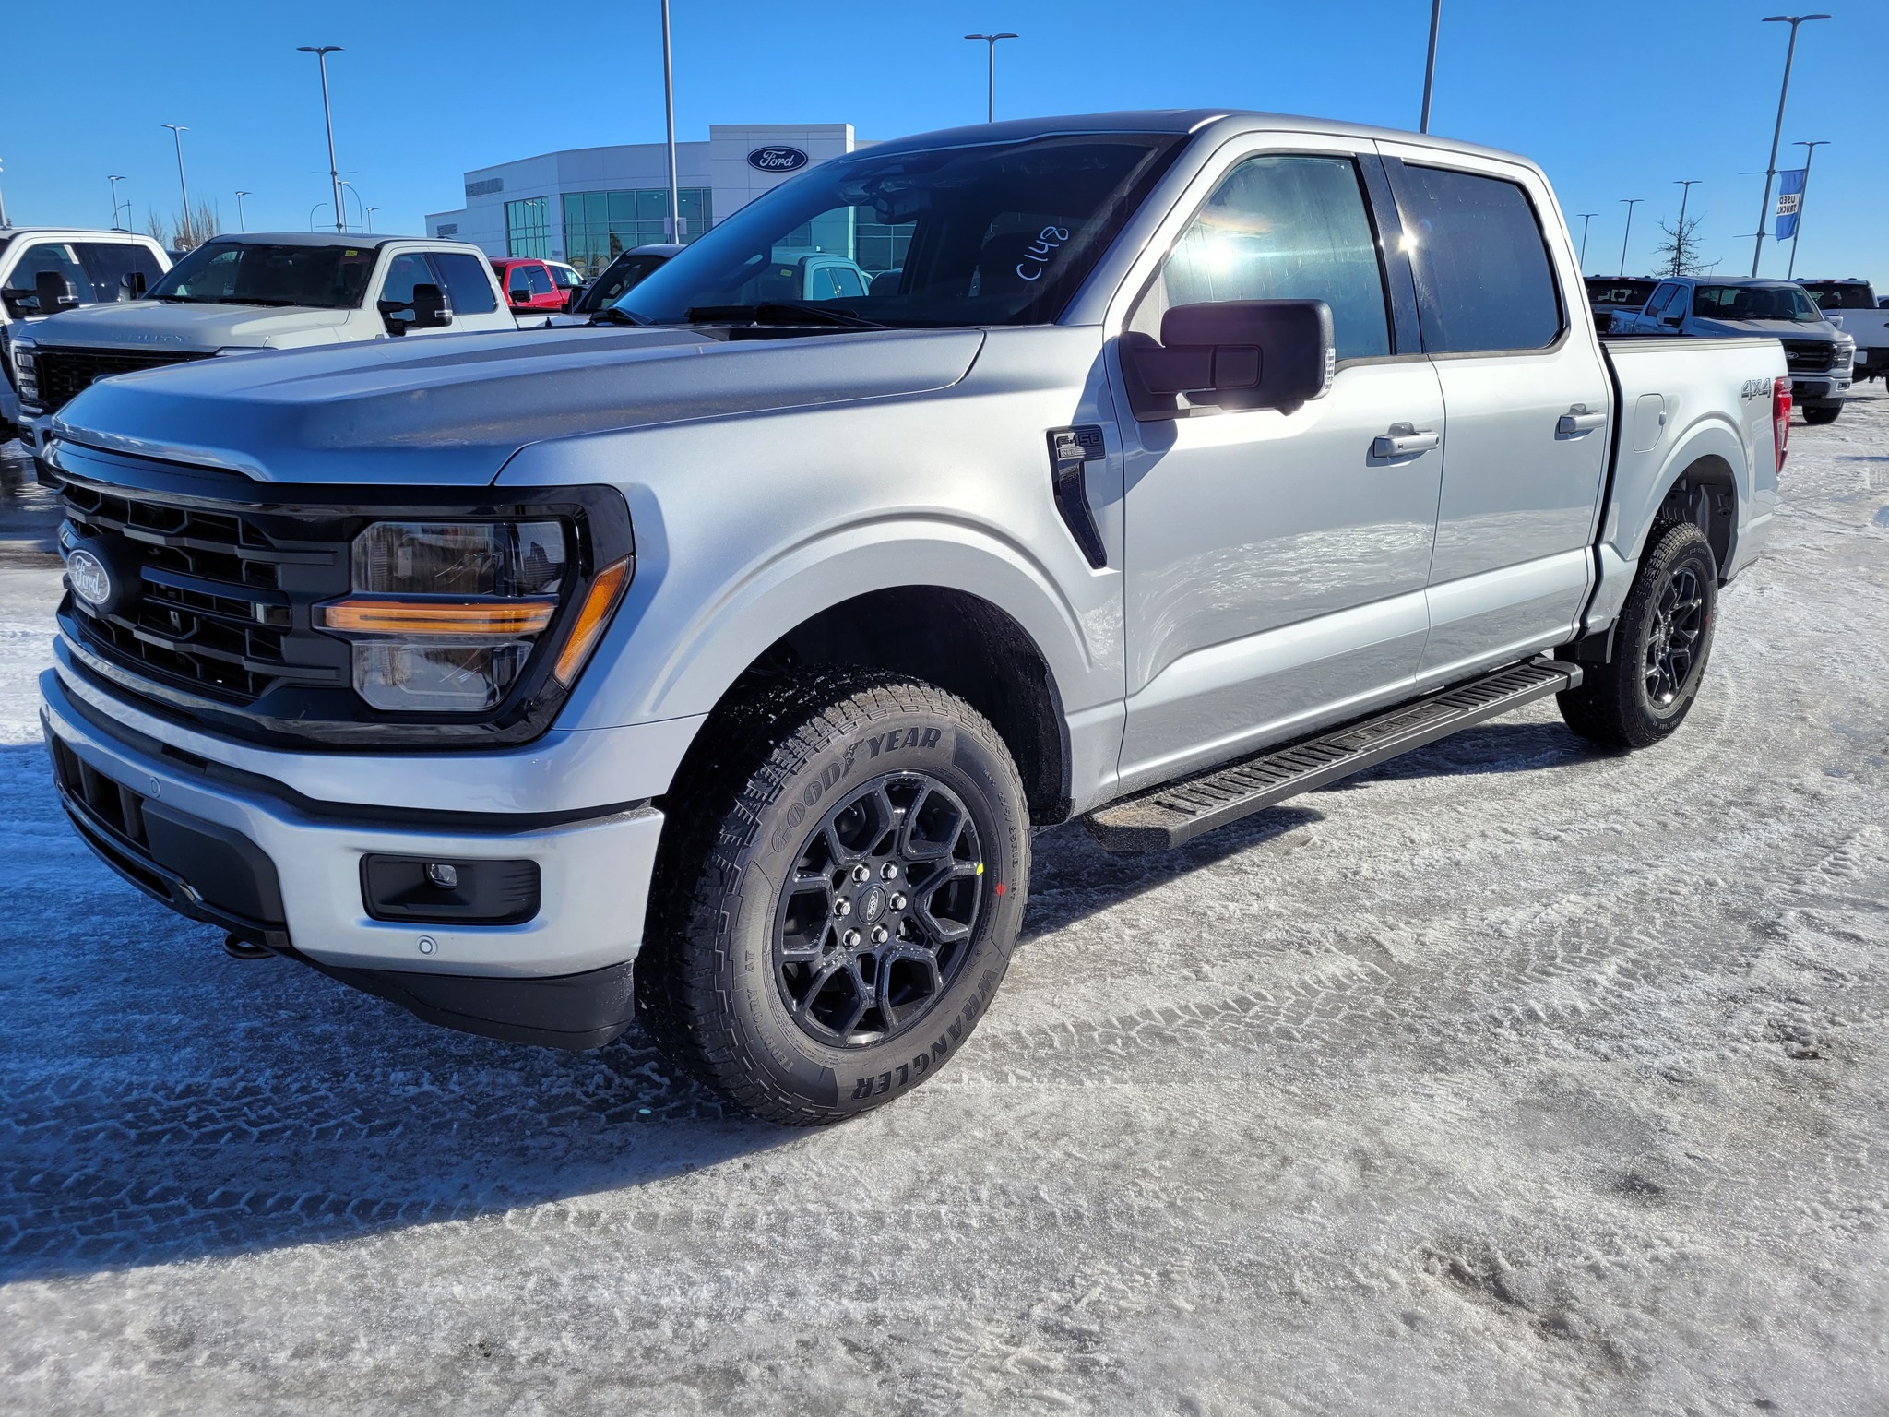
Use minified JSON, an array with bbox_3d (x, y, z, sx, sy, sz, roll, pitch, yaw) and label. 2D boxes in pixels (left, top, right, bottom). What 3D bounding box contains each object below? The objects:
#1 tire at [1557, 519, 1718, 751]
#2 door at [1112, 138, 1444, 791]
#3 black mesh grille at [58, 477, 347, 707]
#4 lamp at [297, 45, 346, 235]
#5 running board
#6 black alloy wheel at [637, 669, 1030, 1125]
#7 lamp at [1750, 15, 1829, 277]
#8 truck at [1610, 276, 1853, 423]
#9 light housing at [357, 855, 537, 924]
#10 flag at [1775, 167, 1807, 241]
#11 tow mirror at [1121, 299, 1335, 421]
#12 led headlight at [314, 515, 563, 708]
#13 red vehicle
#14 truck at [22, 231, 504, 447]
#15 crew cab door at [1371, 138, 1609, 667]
[{"bbox_3d":[2.472,-0.263,5.044,0.800,0.800,0.280,-13,20,-43],"label":"tire"},{"bbox_3d":[0.721,-0.600,3.213,1.310,1.360,0.260,-13,20,-43],"label":"door"},{"bbox_3d":[-1.358,-0.225,2.492,0.200,0.370,1.080,-13,19,-42],"label":"black mesh grille"},{"bbox_3d":[-18.681,-15.191,43.675,1.500,9.420,0.350,2,15,8],"label":"lamp"},{"bbox_3d":[1.160,0.079,3.759,2.100,0.065,0.180,-14,20,-42],"label":"running board"},{"bbox_3d":[-0.188,0.331,2.547,0.280,0.800,0.800,14,20,42],"label":"black alloy wheel"},{"bbox_3d":[21.482,-13.018,36.996,1.500,9.170,0.350,4,15,14],"label":"lamp"},{"bbox_3d":[11.910,-5.600,21.830,2.050,1.950,5.880,3,17,10],"label":"truck"},{"bbox_3d":[-0.719,0.266,2.115,0.255,0.105,0.100,4,15,11],"label":"light housing"},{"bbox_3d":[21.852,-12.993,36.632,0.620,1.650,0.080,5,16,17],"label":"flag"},{"bbox_3d":[0.521,-0.652,2.645,0.180,0.210,0.415,-13,20,-43],"label":"tow mirror"},{"bbox_3d":[-0.752,-0.145,2.147,0.430,0.300,0.180,8,16,30],"label":"led headlight"},{"bbox_3d":[-8.010,-6.950,25.120,2.040,1.970,5.900,3,16,8],"label":"red vehicle"},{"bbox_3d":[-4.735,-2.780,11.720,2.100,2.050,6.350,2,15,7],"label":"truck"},{"bbox_3d":[1.519,-0.788,3.962,1.120,1.360,0.260,-13,20,-43],"label":"crew cab door"}]

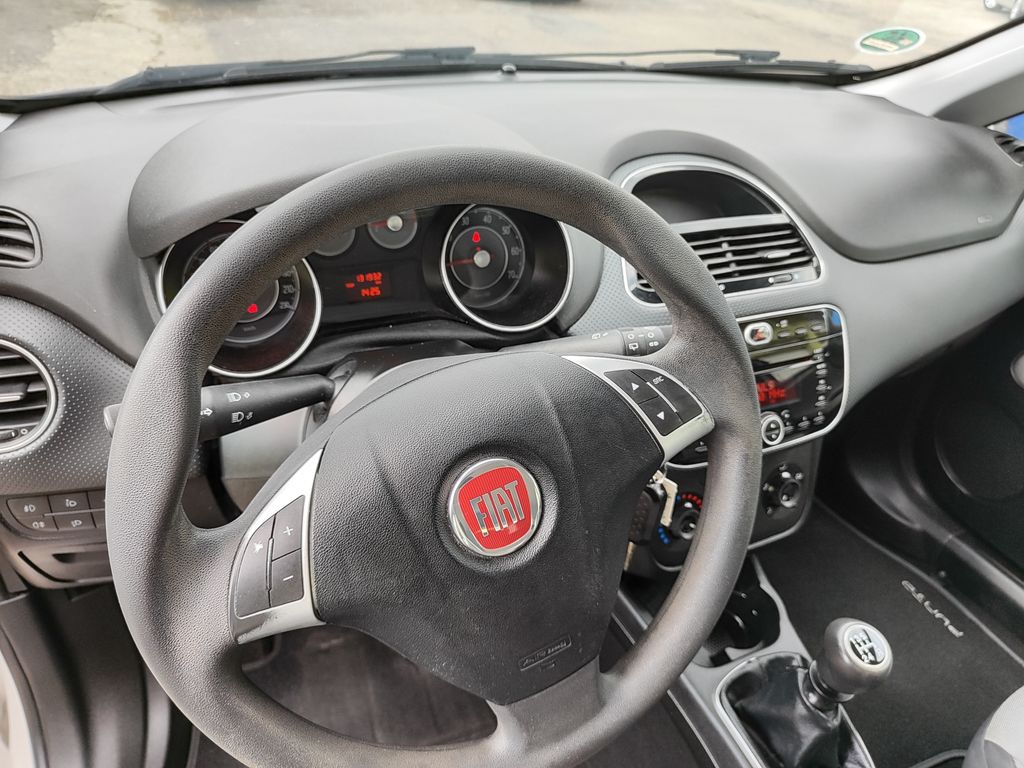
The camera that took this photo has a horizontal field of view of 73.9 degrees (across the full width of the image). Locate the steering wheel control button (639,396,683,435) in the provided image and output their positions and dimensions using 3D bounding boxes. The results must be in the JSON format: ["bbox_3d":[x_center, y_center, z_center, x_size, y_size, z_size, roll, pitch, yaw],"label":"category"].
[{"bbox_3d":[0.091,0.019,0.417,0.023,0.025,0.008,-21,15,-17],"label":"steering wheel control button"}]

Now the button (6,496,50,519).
[{"bbox_3d":[-0.384,0.098,0.545,0.029,0.017,0.010,-6,15,-12],"label":"button"}]

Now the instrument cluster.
[{"bbox_3d":[-0.116,-0.089,0.596,0.340,0.125,0.065,-10,9,-16],"label":"instrument cluster"}]

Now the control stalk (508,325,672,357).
[{"bbox_3d":[0.065,-0.024,0.480,0.148,0.029,0.029,-11,11,-20],"label":"control stalk"}]

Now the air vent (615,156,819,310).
[{"bbox_3d":[0.214,-0.164,0.722,0.242,0.146,0.060,-9,8,-17],"label":"air vent"}]

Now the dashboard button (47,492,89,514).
[{"bbox_3d":[-0.357,0.095,0.551,0.028,0.016,0.010,-6,15,-12],"label":"dashboard button"}]

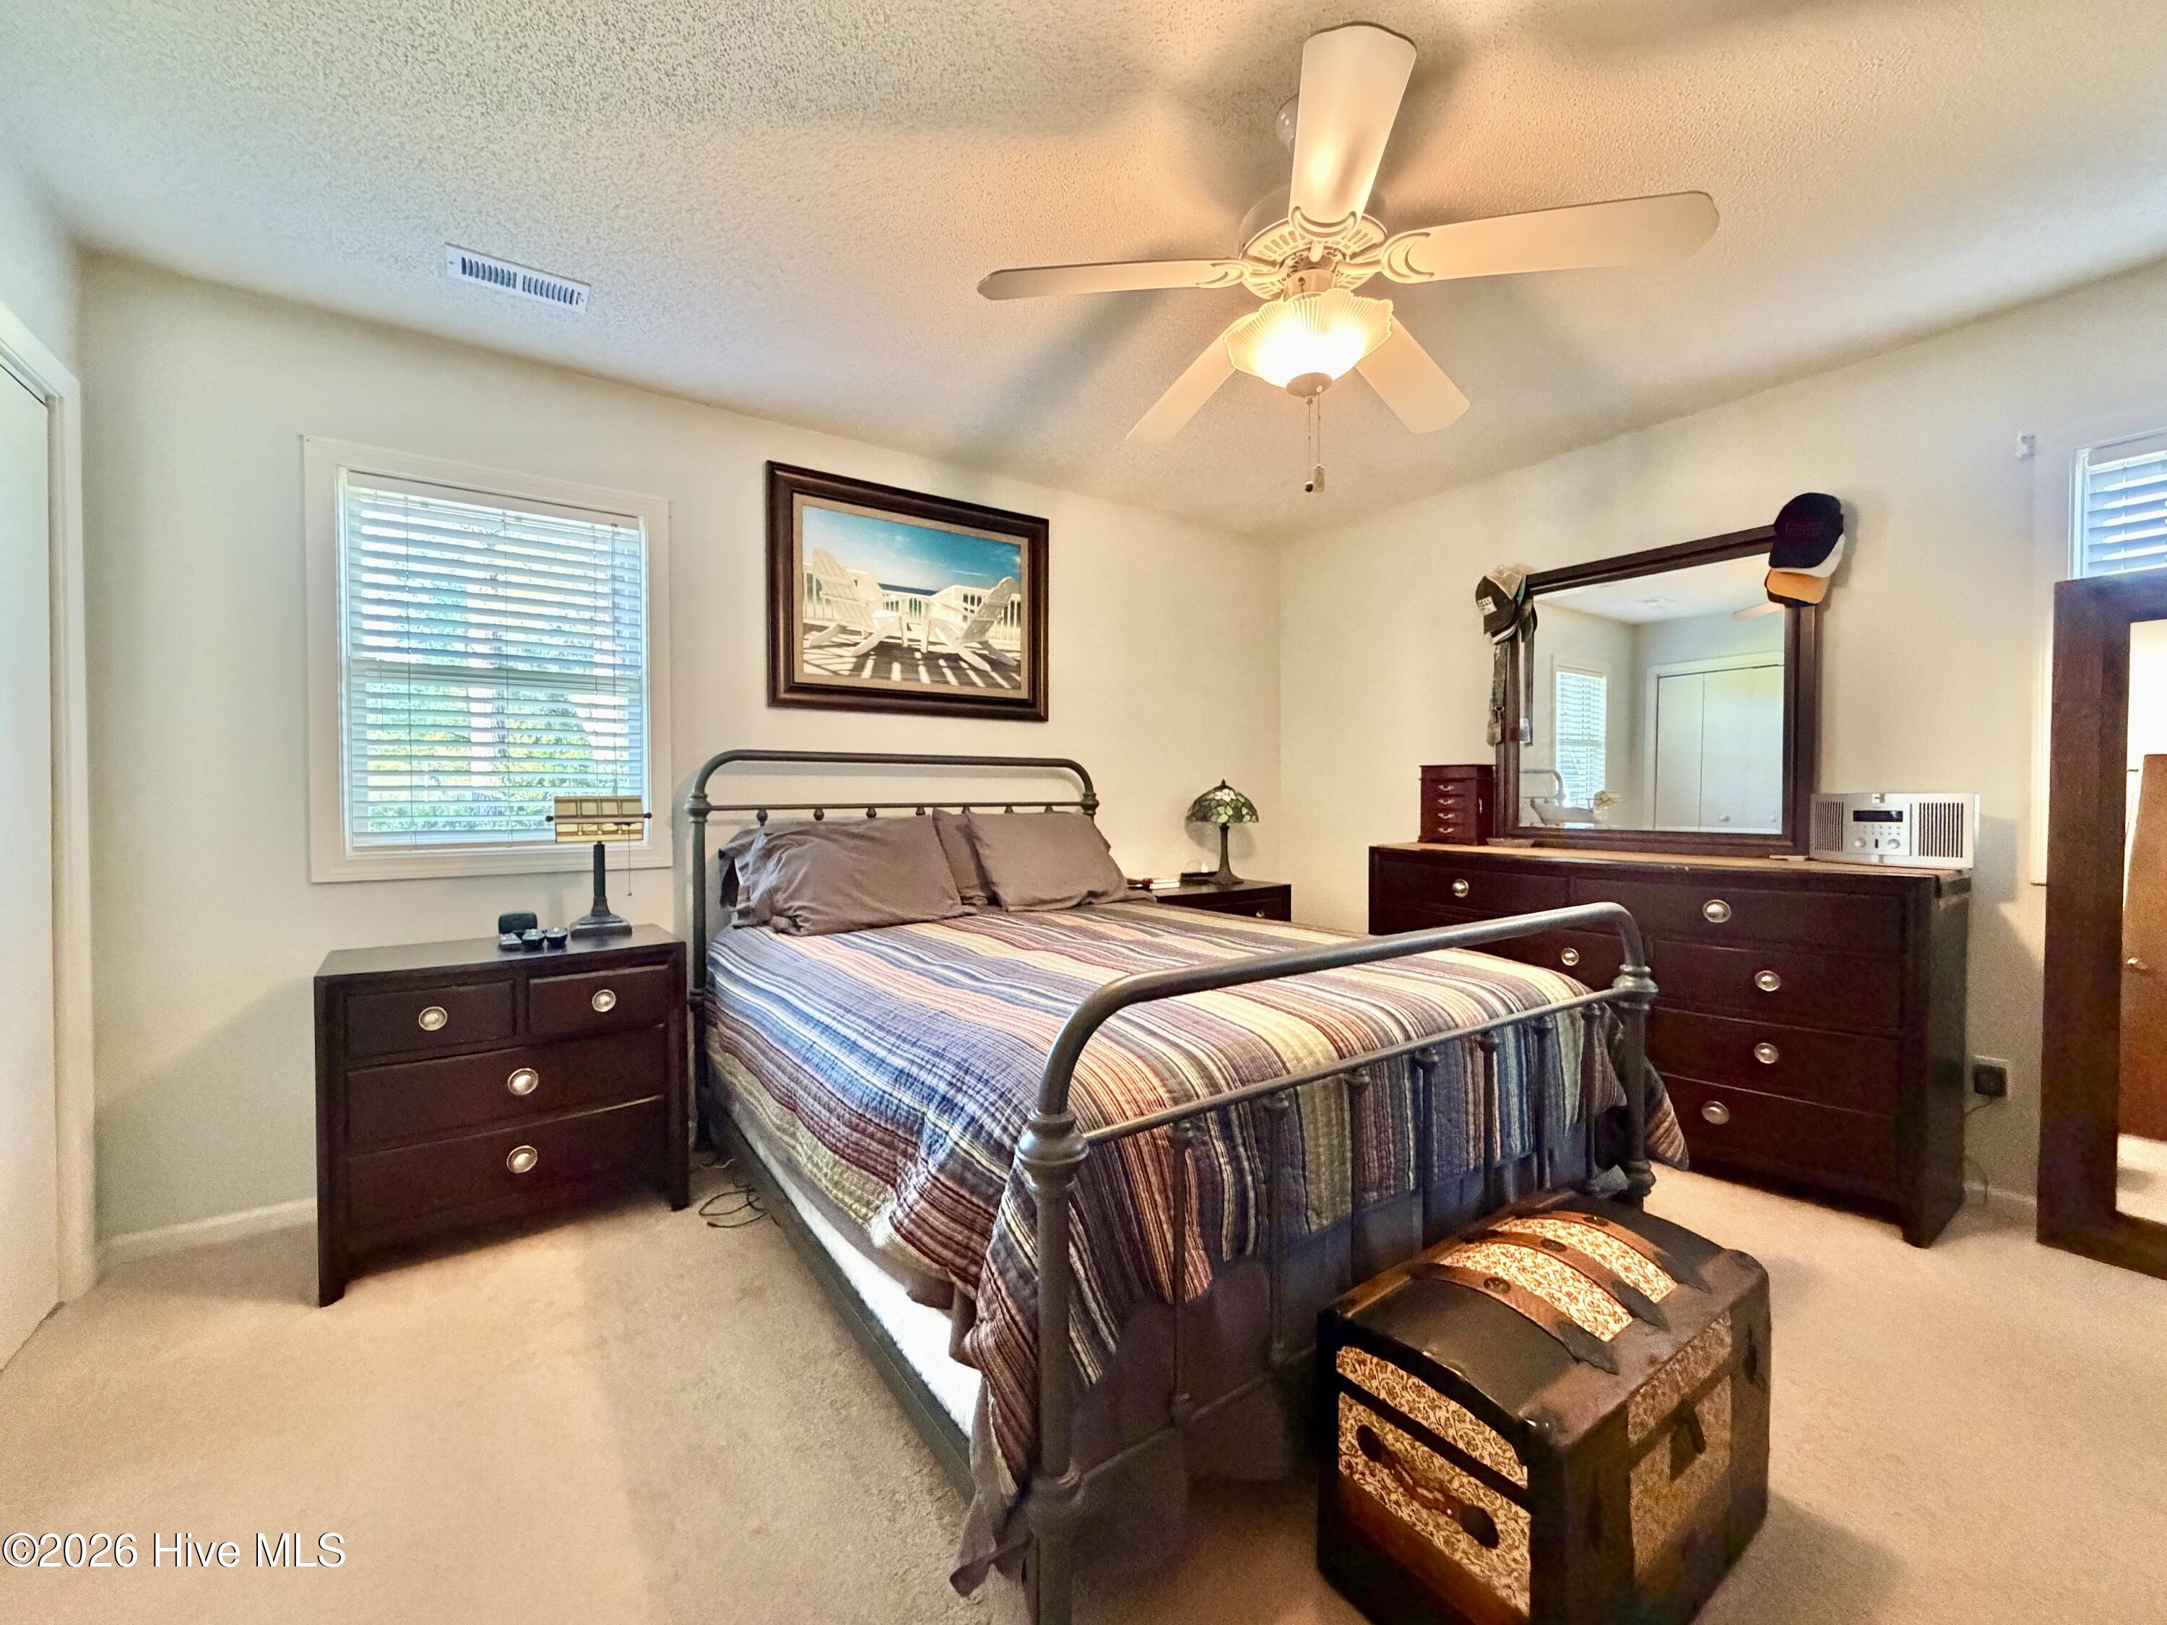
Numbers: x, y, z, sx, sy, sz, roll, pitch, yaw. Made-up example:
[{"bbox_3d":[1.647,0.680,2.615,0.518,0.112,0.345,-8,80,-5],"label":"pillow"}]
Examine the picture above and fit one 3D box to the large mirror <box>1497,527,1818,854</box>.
[{"bbox_3d":[1.942,-0.388,3.075,0.050,1.025,0.985,-1,1,-35],"label":"large mirror"}]

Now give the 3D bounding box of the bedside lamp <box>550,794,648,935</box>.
[{"bbox_3d":[-1.422,0.157,2.584,0.270,0.400,0.165,-1,1,-35],"label":"bedside lamp"}]

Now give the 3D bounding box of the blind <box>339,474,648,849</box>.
[{"bbox_3d":[-1.720,-0.405,2.618,0.735,0.990,0.060,-1,1,-35],"label":"blind"}]

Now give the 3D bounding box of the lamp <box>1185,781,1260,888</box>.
[{"bbox_3d":[0.650,0.094,4.002,0.335,0.475,0.335,0,1,0],"label":"lamp"}]

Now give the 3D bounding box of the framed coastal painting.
[{"bbox_3d":[-0.611,-0.782,3.311,1.120,0.830,0.044,-1,1,-35],"label":"framed coastal painting"}]

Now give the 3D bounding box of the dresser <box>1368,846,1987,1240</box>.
[{"bbox_3d":[1.805,0.621,2.998,0.395,0.944,1.680,-1,1,-35],"label":"dresser"}]

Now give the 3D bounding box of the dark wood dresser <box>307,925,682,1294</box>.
[{"bbox_3d":[-1.528,0.734,2.355,0.775,0.745,0.425,-1,1,-37],"label":"dark wood dresser"}]

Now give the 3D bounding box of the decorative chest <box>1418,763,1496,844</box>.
[{"bbox_3d":[1.482,-0.030,3.465,0.140,0.315,0.250,-1,1,-35],"label":"decorative chest"}]

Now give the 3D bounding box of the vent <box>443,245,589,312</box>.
[{"bbox_3d":[-1.402,-1.325,2.182,0.298,0.015,0.155,-1,1,-35],"label":"vent"}]

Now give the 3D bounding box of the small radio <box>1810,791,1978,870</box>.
[{"bbox_3d":[2.302,0.047,2.506,0.095,0.195,0.345,-1,1,-30],"label":"small radio"}]

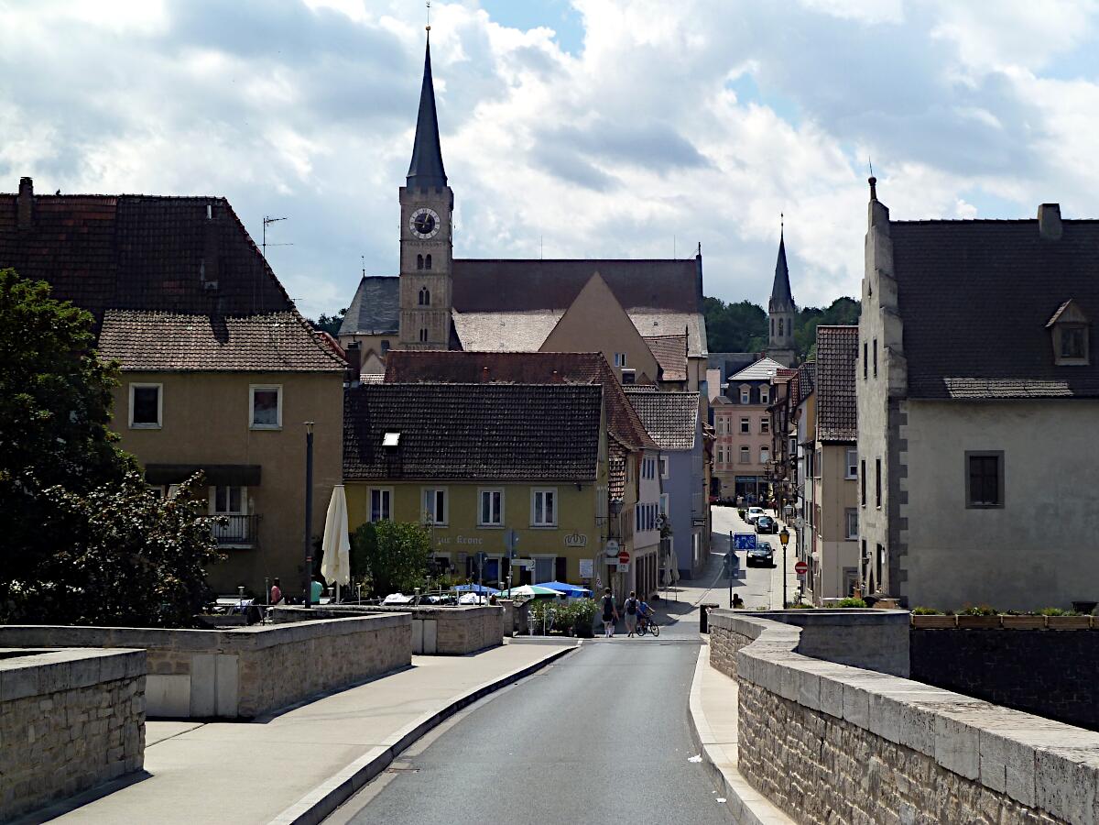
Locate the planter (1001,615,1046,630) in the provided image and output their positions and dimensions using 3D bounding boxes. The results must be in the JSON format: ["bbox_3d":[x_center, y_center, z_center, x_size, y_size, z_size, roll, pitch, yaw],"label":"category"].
[{"bbox_3d":[16.756,7.396,66.200,1.520,0.480,0.500,0,-2,0],"label":"planter"}]

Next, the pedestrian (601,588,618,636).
[{"bbox_3d":[2.129,7.158,67.000,0.550,1.770,0.420,0,-2,6],"label":"pedestrian"}]

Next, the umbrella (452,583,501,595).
[{"bbox_3d":[-2.987,7.907,74.966,2.300,2.100,2.300,0,-2,0],"label":"umbrella"}]

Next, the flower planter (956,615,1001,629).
[{"bbox_3d":[16.279,7.929,70.991,1.660,0.550,0.500,0,-2,0],"label":"flower planter"}]

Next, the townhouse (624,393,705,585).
[{"bbox_3d":[4.803,4.485,115.914,9.000,11.400,7.800,0,-2,7],"label":"townhouse"}]

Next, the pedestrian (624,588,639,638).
[{"bbox_3d":[2.932,7.207,67.000,0.500,1.670,0.420,0,-2,6],"label":"pedestrian"}]

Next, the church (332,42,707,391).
[{"bbox_3d":[-2.790,-11.997,186.683,36.500,48.300,19.000,0,-2,0],"label":"church"}]

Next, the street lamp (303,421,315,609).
[{"bbox_3d":[-6.904,3.412,53.899,0.380,6.300,0.380,0,-2,0],"label":"street lamp"}]

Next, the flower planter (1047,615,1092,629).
[{"bbox_3d":[18.355,7.396,66.200,1.520,0.480,0.500,0,-2,0],"label":"flower planter"}]

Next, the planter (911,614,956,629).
[{"bbox_3d":[13.578,7.396,66.200,1.520,0.480,0.500,0,-2,0],"label":"planter"}]

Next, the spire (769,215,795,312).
[{"bbox_3d":[39.785,-25.421,319.734,4.300,16.600,4.300,0,-2,0],"label":"spire"}]

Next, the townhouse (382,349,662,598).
[{"bbox_3d":[-1.195,3.212,97.452,13.800,12.900,10.000,0,-2,4],"label":"townhouse"}]

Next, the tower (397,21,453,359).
[{"bbox_3d":[-13.097,-15.033,199.168,5.600,52.002,5.600,0,-2,0],"label":"tower"}]

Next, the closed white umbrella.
[{"bbox_3d":[-7.168,4.801,62.923,0.950,4.800,0.950,0,-2,0],"label":"closed white umbrella"}]

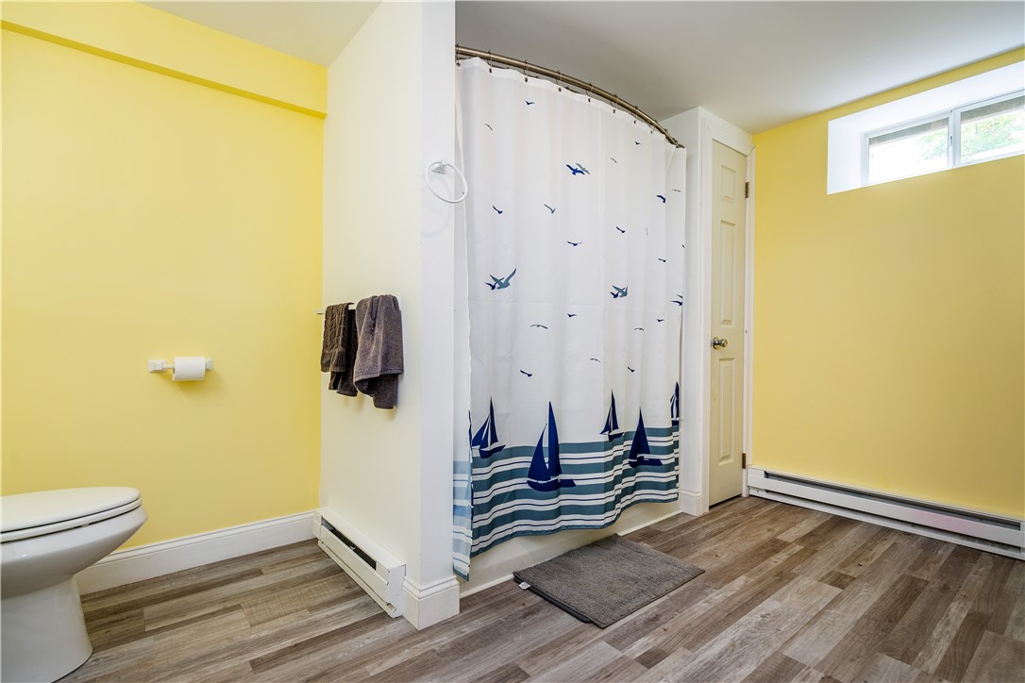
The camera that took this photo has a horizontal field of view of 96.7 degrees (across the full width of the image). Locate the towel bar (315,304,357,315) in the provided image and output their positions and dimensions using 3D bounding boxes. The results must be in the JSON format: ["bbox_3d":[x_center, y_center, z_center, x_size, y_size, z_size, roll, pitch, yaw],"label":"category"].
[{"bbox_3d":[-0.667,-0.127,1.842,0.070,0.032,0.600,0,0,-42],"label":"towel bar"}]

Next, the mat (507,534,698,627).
[{"bbox_3d":[0.388,0.921,1.807,0.604,0.018,0.434,0,0,-38],"label":"mat"}]

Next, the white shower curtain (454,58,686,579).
[{"bbox_3d":[0.374,-0.097,2.023,1.395,1.840,0.155,0,0,-37],"label":"white shower curtain"}]

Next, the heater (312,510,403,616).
[{"bbox_3d":[-0.631,0.838,1.803,0.062,0.170,0.735,0,0,-42],"label":"heater"}]

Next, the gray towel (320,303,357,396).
[{"bbox_3d":[-0.714,0.027,1.855,0.075,0.368,0.290,0,0,-42],"label":"gray towel"}]

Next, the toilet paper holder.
[{"bbox_3d":[-1.313,0.095,1.808,0.200,0.047,0.065,0,0,-37],"label":"toilet paper holder"}]

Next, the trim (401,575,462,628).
[{"bbox_3d":[-0.275,0.856,1.547,0.145,0.140,0.110,0,0,-37],"label":"trim"}]

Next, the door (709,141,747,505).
[{"bbox_3d":[1.238,-0.093,2.640,0.380,2.030,0.035,0,0,-36],"label":"door"}]

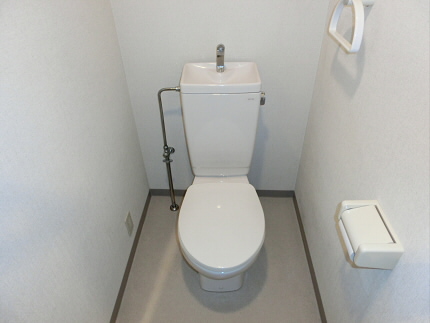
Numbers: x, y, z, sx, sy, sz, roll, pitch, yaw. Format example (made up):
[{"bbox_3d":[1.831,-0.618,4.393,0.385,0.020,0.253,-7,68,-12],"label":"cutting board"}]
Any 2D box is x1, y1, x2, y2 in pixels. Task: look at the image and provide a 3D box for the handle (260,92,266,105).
[{"bbox_3d":[0.213,-0.282,1.329,0.028,0.047,0.035,0,38,3],"label":"handle"}]

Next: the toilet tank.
[{"bbox_3d":[0.036,-0.171,1.486,0.335,0.455,0.207,0,38,3],"label":"toilet tank"}]

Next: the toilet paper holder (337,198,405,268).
[{"bbox_3d":[0.404,0.196,0.807,0.107,0.083,0.170,0,38,3],"label":"toilet paper holder"}]

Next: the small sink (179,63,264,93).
[{"bbox_3d":[0.029,-0.372,1.328,0.336,0.059,0.213,0,38,3],"label":"small sink"}]

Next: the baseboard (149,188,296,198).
[{"bbox_3d":[0.047,0.215,1.948,0.934,0.060,0.010,0,38,3],"label":"baseboard"}]

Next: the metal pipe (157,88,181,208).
[{"bbox_3d":[-0.217,-0.021,1.648,0.134,0.823,0.056,0,38,3],"label":"metal pipe"}]

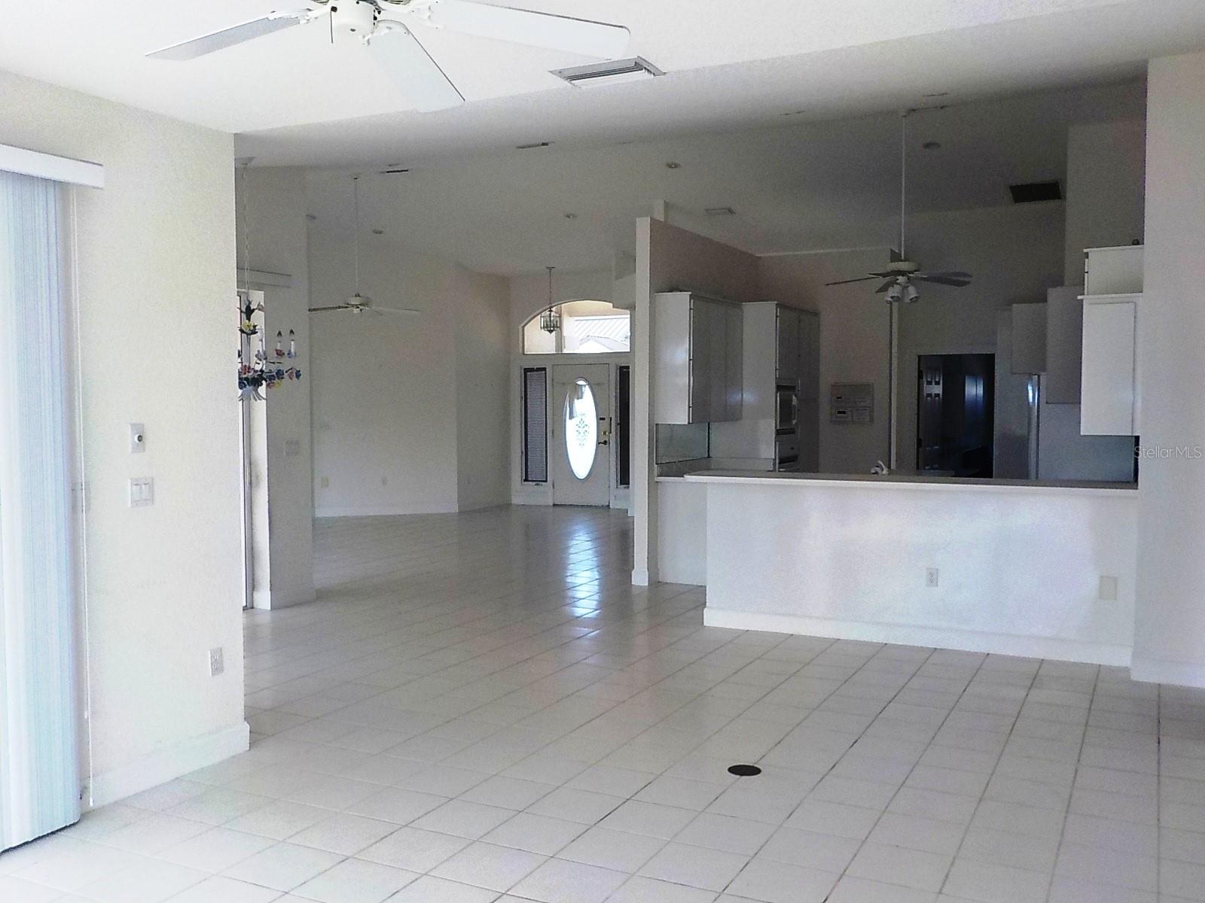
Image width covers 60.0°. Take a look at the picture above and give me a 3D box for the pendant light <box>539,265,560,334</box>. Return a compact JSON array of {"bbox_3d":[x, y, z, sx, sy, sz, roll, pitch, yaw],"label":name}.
[{"bbox_3d":[-0.712,-2.053,14.100,0.275,0.930,0.275,0,3,0],"label":"pendant light"}]

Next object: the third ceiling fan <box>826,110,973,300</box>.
[{"bbox_3d":[2.619,-2.149,9.150,1.300,1.680,1.300,2,3,27],"label":"third ceiling fan"}]

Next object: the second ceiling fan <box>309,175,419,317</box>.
[{"bbox_3d":[-2.742,-2.305,11.700,1.370,1.580,1.370,2,3,27],"label":"second ceiling fan"}]

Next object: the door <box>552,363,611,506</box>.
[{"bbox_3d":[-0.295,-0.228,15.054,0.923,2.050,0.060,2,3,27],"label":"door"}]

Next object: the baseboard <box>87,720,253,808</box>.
[{"bbox_3d":[-1.798,1.307,4.381,0.030,0.130,0.840,2,3,27],"label":"baseboard"}]

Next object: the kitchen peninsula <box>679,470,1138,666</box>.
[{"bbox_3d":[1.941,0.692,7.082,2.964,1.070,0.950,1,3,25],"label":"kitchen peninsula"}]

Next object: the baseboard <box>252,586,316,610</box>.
[{"bbox_3d":[-2.457,1.110,8.072,0.205,0.135,0.460,2,3,27],"label":"baseboard"}]

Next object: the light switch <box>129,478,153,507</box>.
[{"bbox_3d":[-1.850,0.163,4.200,0.014,0.115,0.114,2,3,27],"label":"light switch"}]

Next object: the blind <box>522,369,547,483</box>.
[{"bbox_3d":[-0.992,-0.386,15.355,0.399,1.685,0.050,2,3,27],"label":"blind"}]

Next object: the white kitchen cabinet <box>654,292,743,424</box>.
[{"bbox_3d":[0.869,-0.798,9.248,0.335,1.080,1.240,2,3,27],"label":"white kitchen cabinet"}]

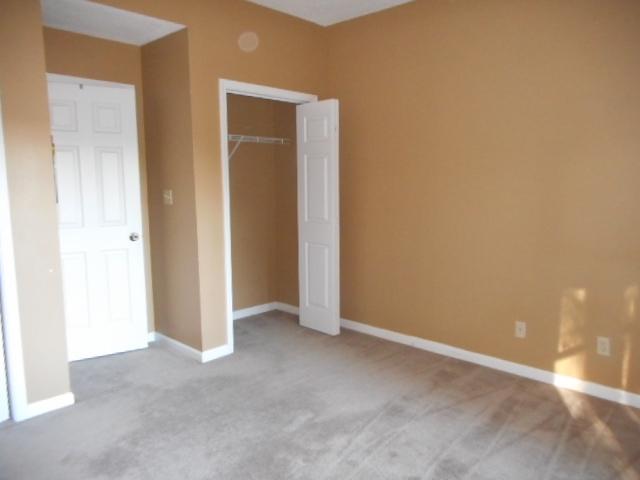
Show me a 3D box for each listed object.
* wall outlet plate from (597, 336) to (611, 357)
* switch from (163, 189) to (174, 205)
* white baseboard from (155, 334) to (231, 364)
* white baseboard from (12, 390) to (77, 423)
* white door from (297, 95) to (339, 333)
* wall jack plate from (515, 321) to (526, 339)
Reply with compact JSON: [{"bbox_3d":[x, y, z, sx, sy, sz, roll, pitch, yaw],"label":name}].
[{"bbox_3d":[1.758,0.663,2.865,0.070,0.114,0.008,6,10,43],"label":"wall outlet plate"},{"bbox_3d":[-1.199,-0.334,3.637,0.115,0.115,0.010,6,10,43],"label":"switch"},{"bbox_3d":[-1.062,0.851,3.859,0.738,0.088,0.294,6,10,43],"label":"white baseboard"},{"bbox_3d":[-1.638,0.990,2.761,0.018,0.088,0.310,6,10,43],"label":"white baseboard"},{"bbox_3d":[-0.010,-0.181,4.142,0.432,2.030,0.080,6,10,43],"label":"white door"},{"bbox_3d":[1.391,0.625,3.205,0.070,0.114,0.008,6,10,43],"label":"wall jack plate"}]

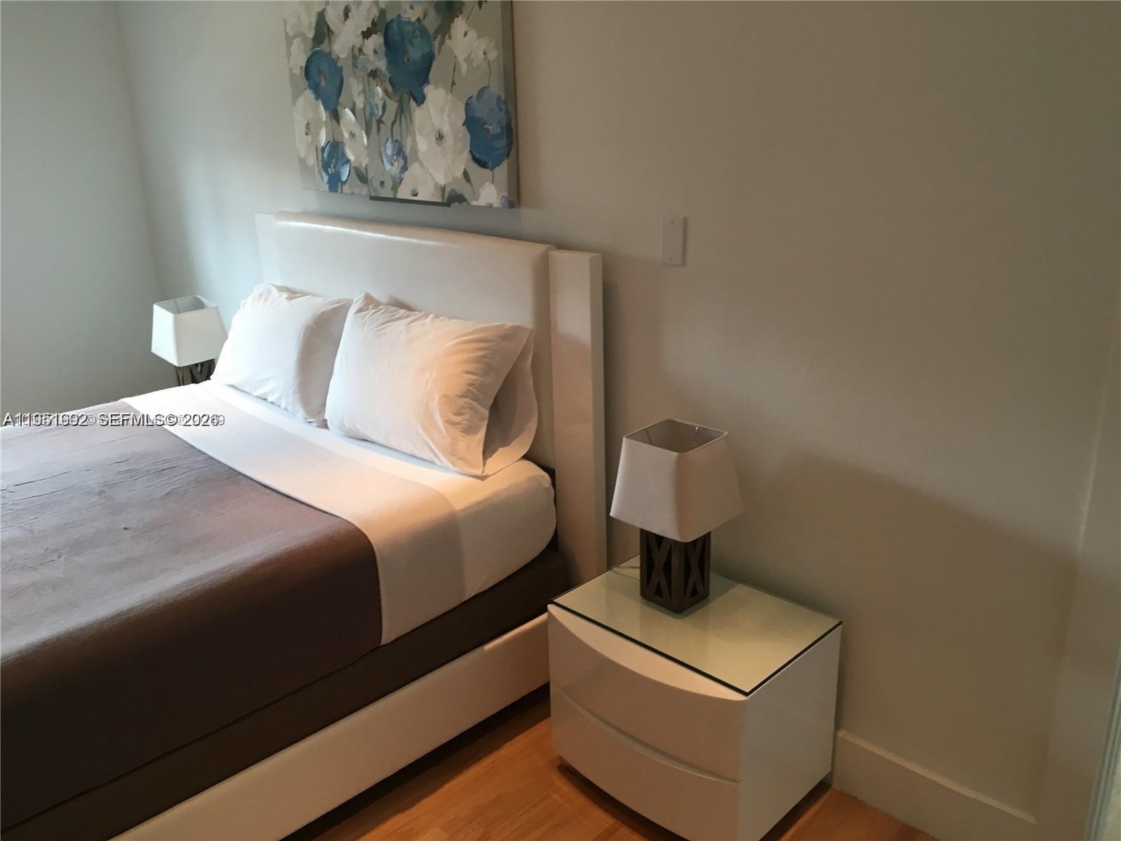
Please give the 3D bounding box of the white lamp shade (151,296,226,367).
[{"bbox_3d":[-1.413,-0.347,3.570,0.223,0.190,0.223,-18,30,-42],"label":"white lamp shade"}]

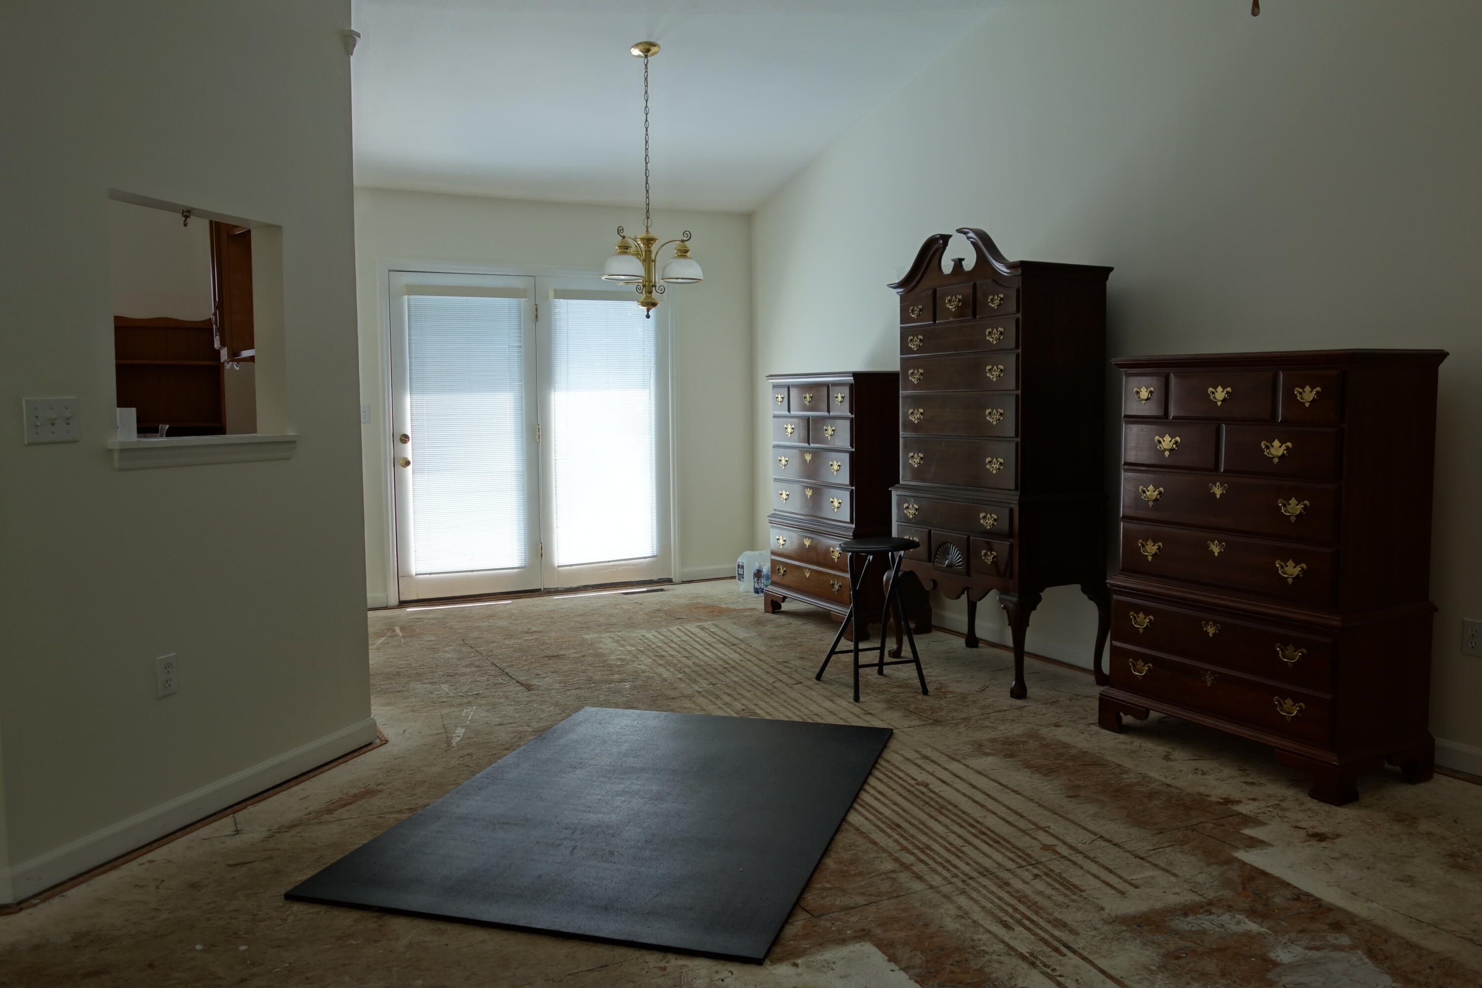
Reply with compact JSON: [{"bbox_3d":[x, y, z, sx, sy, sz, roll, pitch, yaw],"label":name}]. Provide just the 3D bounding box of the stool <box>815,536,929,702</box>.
[{"bbox_3d":[0.568,0.517,4.947,0.350,0.628,0.420,-2,5,-18],"label":"stool"}]

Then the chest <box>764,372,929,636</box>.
[{"bbox_3d":[0.572,0.033,6.384,0.492,1.366,0.960,-3,5,-27],"label":"chest"}]

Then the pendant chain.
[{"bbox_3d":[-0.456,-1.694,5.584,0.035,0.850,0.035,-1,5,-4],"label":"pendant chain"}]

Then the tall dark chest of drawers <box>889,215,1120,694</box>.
[{"bbox_3d":[1.133,-0.174,5.206,0.510,1.957,0.965,-3,5,-27],"label":"tall dark chest of drawers"}]

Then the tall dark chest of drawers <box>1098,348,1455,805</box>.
[{"bbox_3d":[1.785,0.216,3.960,0.492,1.366,0.960,-3,5,-29],"label":"tall dark chest of drawers"}]

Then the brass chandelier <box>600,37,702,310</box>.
[{"bbox_3d":[-0.442,-1.526,5.618,0.490,1.312,0.490,-1,5,-4],"label":"brass chandelier"}]

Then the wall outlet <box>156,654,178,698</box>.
[{"bbox_3d":[-1.621,0.512,3.252,0.009,0.115,0.070,1,5,18],"label":"wall outlet"}]

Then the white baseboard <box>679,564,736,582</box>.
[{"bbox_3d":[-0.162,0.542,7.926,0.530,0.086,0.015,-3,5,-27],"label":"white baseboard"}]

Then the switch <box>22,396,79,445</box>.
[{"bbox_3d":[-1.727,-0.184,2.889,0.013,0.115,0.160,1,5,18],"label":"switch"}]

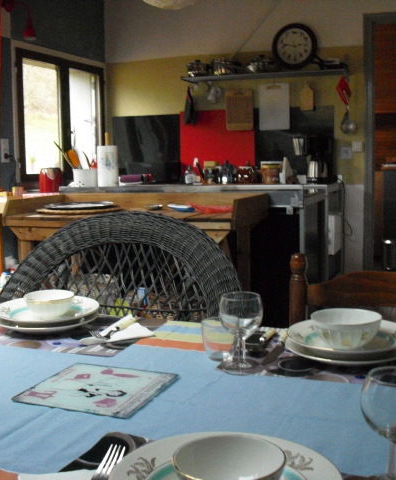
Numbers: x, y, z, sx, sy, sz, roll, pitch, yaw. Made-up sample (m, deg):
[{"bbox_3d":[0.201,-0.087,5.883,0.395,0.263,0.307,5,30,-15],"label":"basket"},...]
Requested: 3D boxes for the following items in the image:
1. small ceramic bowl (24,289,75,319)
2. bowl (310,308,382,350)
[{"bbox_3d":[-0.331,0.153,1.495,0.112,0.053,0.112,-1,7,0],"label":"small ceramic bowl"},{"bbox_3d":[0.278,0.171,1.250,0.131,0.058,0.131,-1,7,0],"label":"bowl"}]

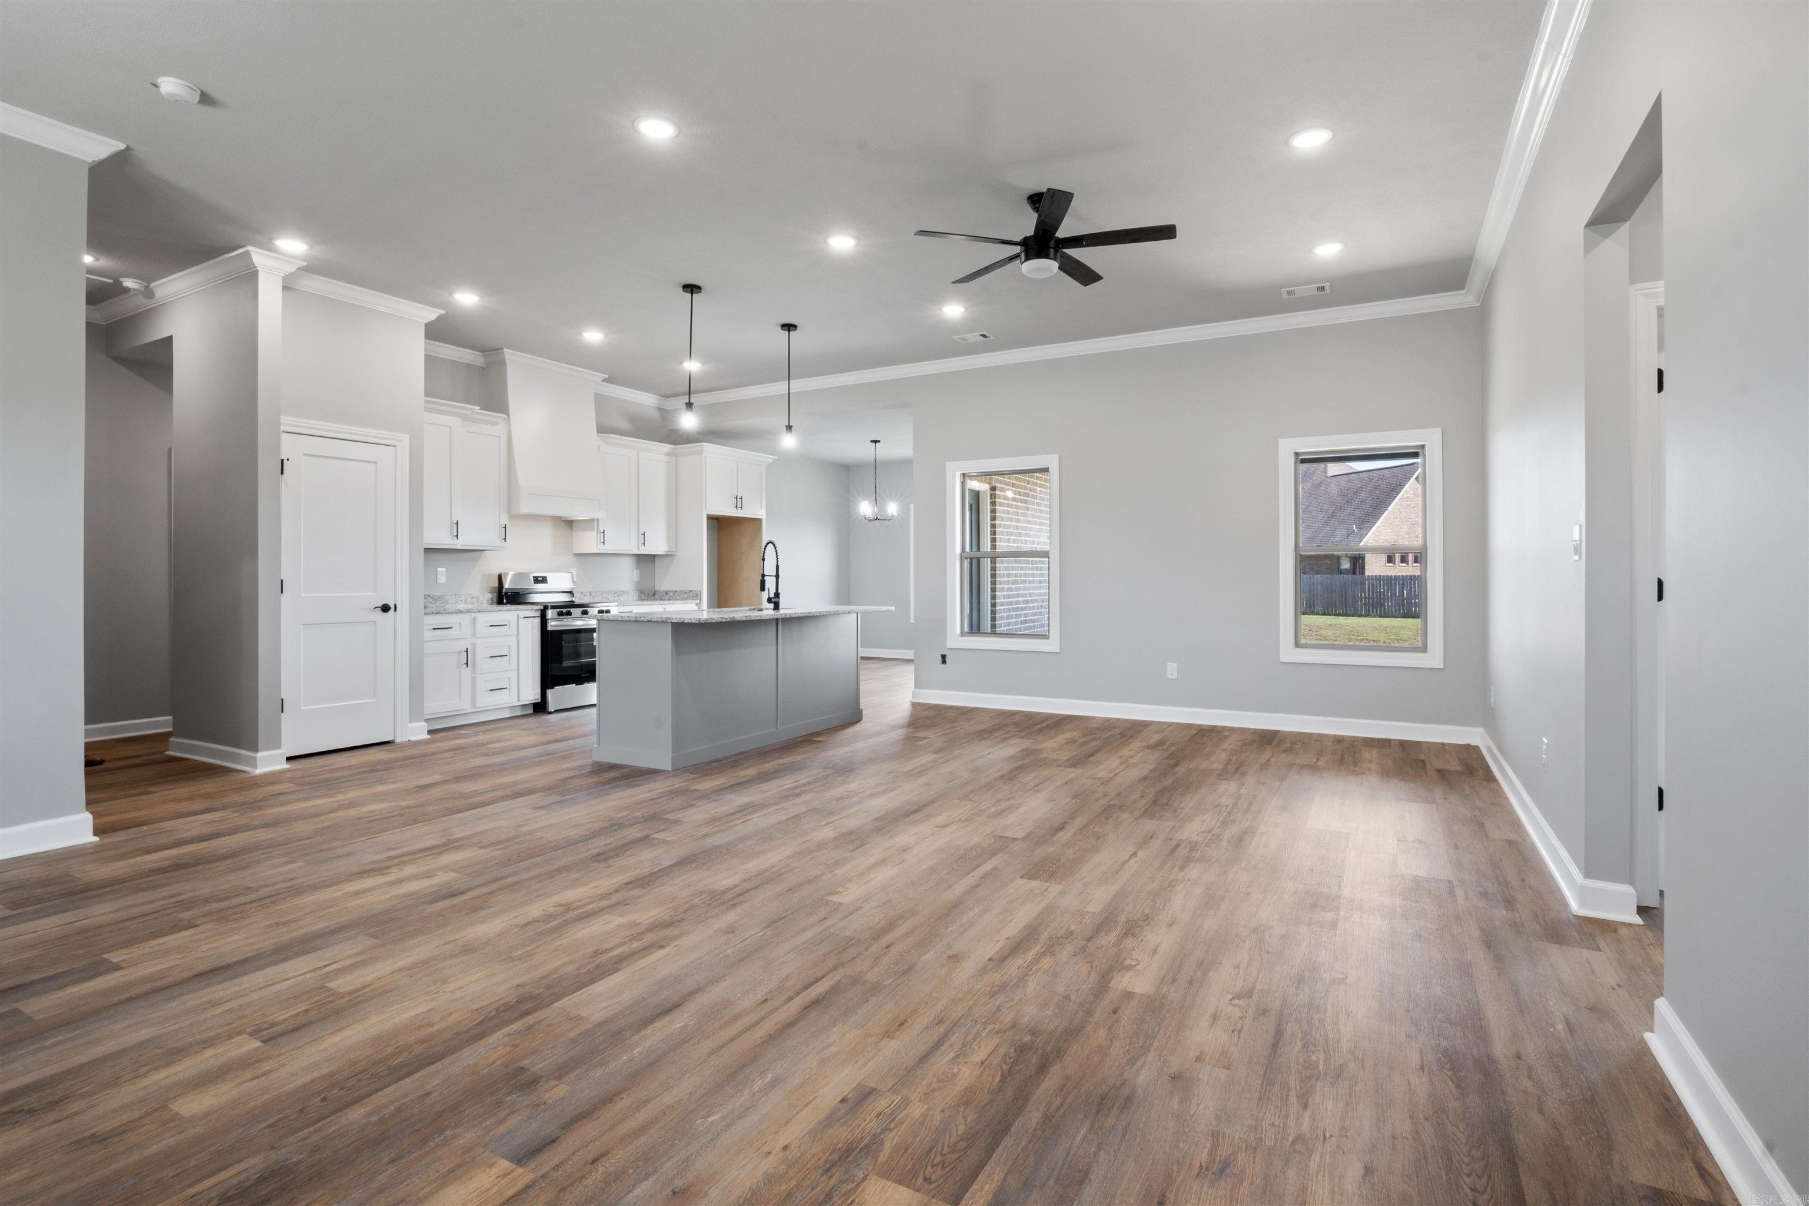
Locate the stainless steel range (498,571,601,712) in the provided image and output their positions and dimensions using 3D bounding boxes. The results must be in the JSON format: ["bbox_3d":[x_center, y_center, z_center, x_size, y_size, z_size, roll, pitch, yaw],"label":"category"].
[{"bbox_3d":[-3.157,0.327,7.366,0.690,1.190,0.757,1,1,30],"label":"stainless steel range"}]

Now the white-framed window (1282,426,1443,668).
[{"bbox_3d":[3.369,-0.382,5.977,1.037,1.689,0.097,1,1,29],"label":"white-framed window"}]

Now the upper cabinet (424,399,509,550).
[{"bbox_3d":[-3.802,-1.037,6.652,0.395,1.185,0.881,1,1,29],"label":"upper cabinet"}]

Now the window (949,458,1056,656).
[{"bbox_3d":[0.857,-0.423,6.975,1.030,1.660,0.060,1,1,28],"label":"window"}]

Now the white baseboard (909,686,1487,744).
[{"bbox_3d":[2.053,0.892,6.622,4.441,0.129,0.034,1,2,27],"label":"white baseboard"}]

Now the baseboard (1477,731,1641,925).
[{"bbox_3d":[3.135,0.954,4.032,0.180,0.132,3.170,1,1,30],"label":"baseboard"}]

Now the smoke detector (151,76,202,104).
[{"bbox_3d":[-2.897,-2.047,3.212,0.142,0.051,0.142,1,2,27],"label":"smoke detector"}]

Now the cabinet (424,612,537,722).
[{"bbox_3d":[-3.647,0.505,6.605,0.610,0.880,1.080,1,1,30],"label":"cabinet"}]

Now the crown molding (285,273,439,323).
[{"bbox_3d":[-3.728,-2.099,5.566,0.086,0.103,1.021,1,2,31],"label":"crown molding"}]

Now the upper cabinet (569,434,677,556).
[{"bbox_3d":[-2.848,-1.058,8.220,0.370,1.140,1.010,1,1,30],"label":"upper cabinet"}]

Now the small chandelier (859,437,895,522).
[{"bbox_3d":[-0.324,-1.472,9.710,0.474,0.958,0.474,0,1,0],"label":"small chandelier"}]

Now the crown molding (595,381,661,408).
[{"bbox_3d":[-2.900,-2.194,8.467,0.091,0.103,1.171,1,2,31],"label":"crown molding"}]

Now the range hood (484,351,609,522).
[{"bbox_3d":[-3.295,-1.463,7.401,0.460,1.360,1.000,1,1,30],"label":"range hood"}]

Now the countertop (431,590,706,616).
[{"bbox_3d":[-3.180,-0.031,7.357,0.650,0.130,2.870,1,1,30],"label":"countertop"}]

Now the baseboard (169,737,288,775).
[{"bbox_3d":[-4.302,0.924,5.101,1.190,0.132,0.180,1,1,30],"label":"baseboard"}]

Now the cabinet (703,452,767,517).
[{"bbox_3d":[-2.153,-1.289,9.143,0.637,0.680,0.968,1,1,29],"label":"cabinet"}]

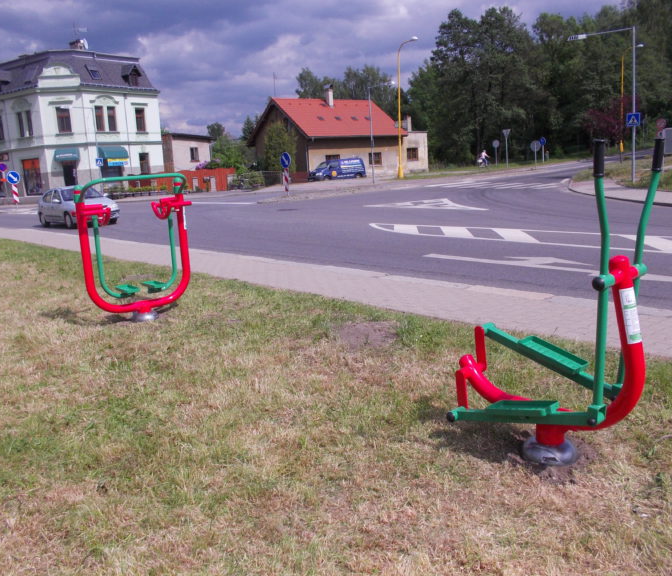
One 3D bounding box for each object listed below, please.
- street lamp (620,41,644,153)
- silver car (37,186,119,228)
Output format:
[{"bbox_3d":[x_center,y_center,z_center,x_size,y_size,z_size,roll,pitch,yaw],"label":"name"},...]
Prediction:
[{"bbox_3d":[29.926,-18.799,64.569,2.000,10.800,0.400,2,12,25],"label":"street lamp"},{"bbox_3d":[-9.200,-2.930,22.750,1.700,1.420,4.100,-12,14,-40],"label":"silver car"}]

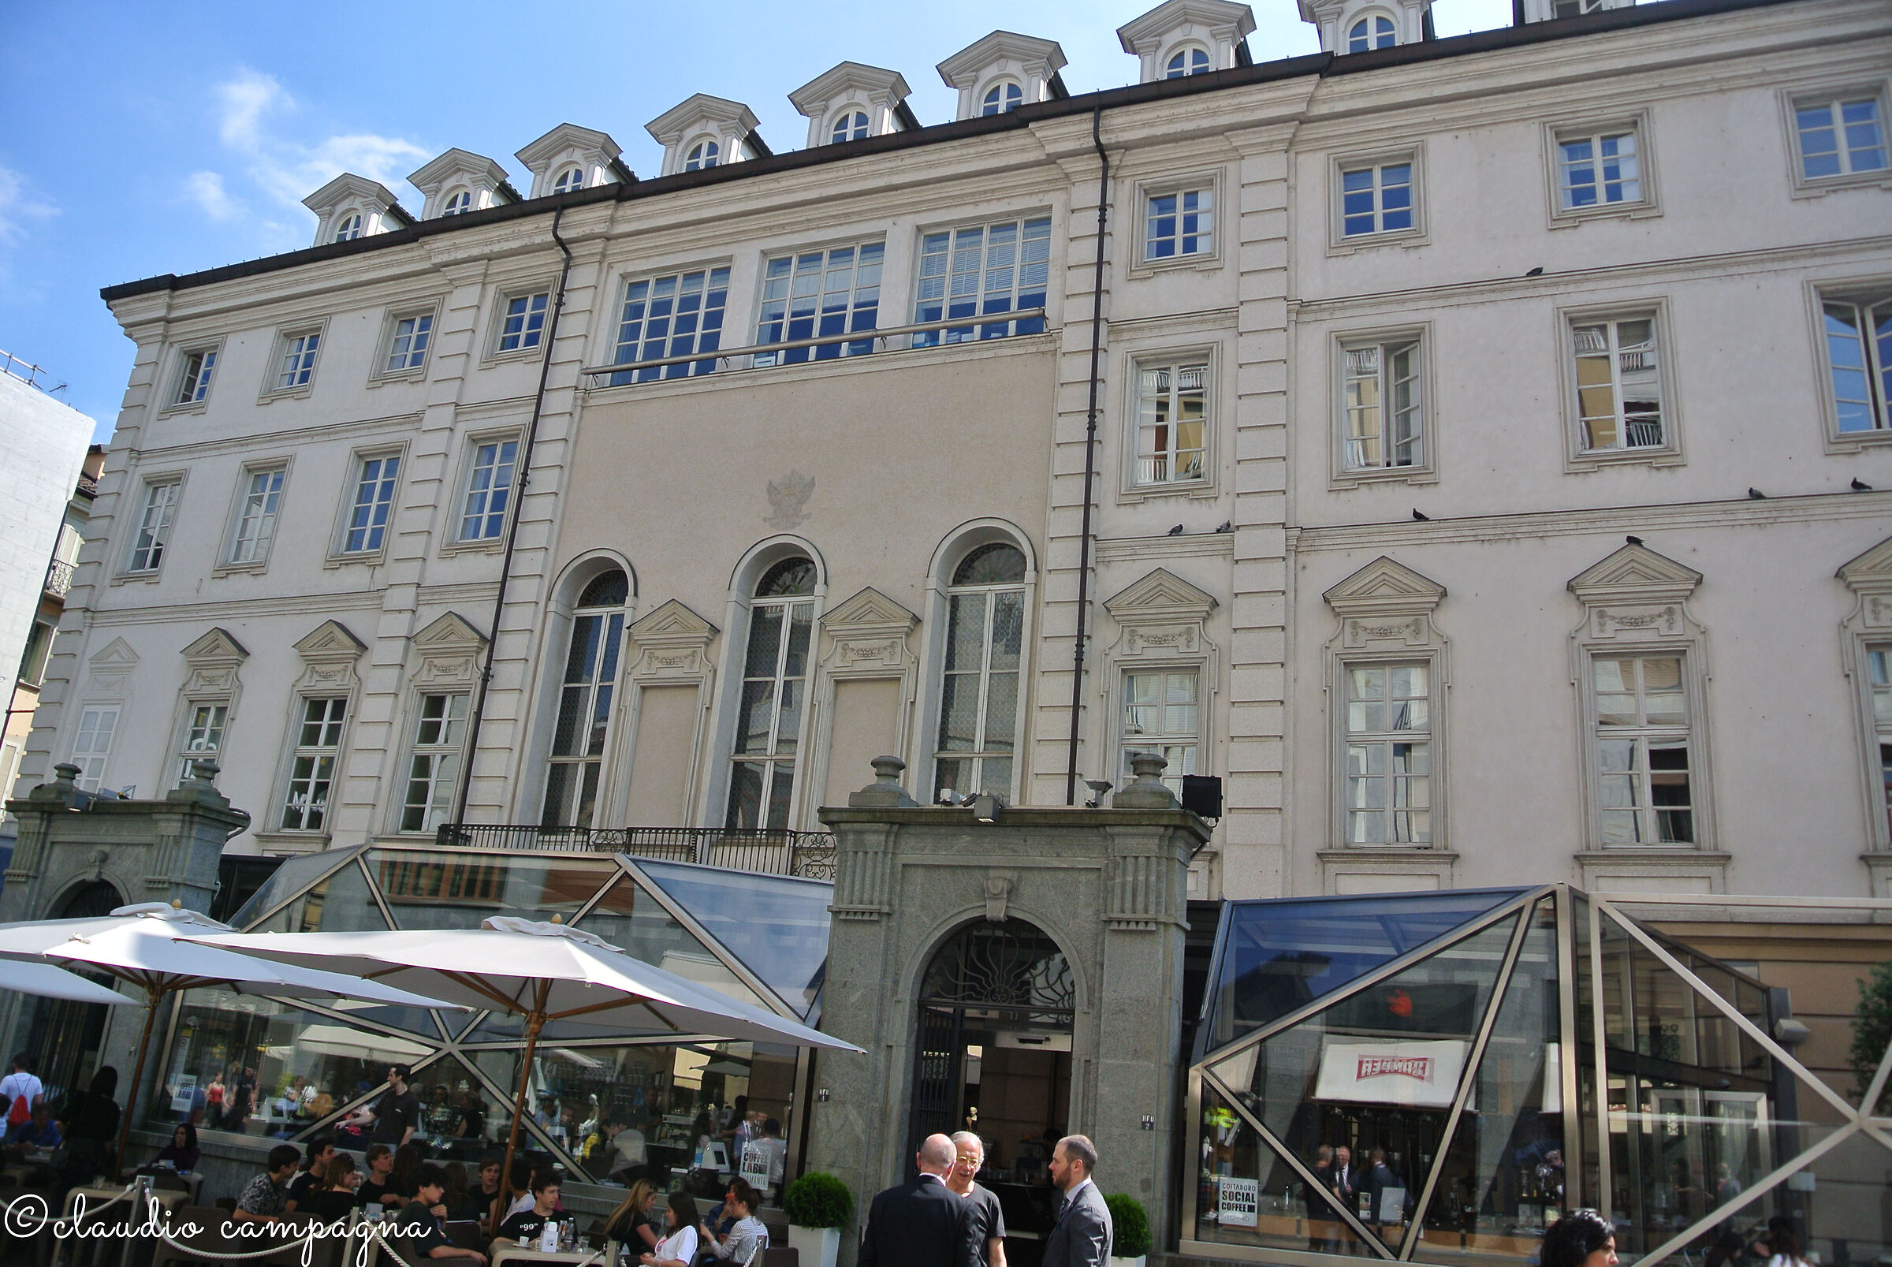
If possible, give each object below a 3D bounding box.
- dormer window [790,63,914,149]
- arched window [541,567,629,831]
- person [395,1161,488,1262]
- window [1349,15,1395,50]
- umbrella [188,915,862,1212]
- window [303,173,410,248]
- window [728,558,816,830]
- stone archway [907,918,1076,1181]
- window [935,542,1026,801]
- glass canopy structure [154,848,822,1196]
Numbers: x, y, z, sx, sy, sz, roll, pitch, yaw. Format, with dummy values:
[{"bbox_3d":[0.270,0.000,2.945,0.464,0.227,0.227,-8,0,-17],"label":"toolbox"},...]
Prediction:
[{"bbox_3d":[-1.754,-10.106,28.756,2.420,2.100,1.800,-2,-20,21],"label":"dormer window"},{"bbox_3d":[-6.564,1.171,26.009,1.450,5.200,0.300,-2,-20,21],"label":"arched window"},{"bbox_3d":[-2.855,3.770,8.242,0.780,1.270,0.520,2,-19,9],"label":"person"},{"bbox_3d":[7.425,-10.327,24.736,0.850,1.200,0.200,-2,-20,21],"label":"window"},{"bbox_3d":[-2.573,3.107,8.527,3.000,2.750,3.000,-4,-20,24],"label":"umbrella"},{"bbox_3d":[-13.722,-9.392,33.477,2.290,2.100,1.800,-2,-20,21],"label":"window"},{"bbox_3d":[-2.993,1.021,24.661,1.450,5.200,0.300,-2,-20,21],"label":"window"},{"bbox_3d":[0.464,4.714,14.040,1.750,3.710,0.550,-2,-20,21],"label":"stone archway"},{"bbox_3d":[0.560,0.871,23.320,1.450,5.200,0.300,-2,-20,21],"label":"window"},{"bbox_3d":[-5.043,4.937,18.111,9.400,4.100,4.000,-4,-20,23],"label":"glass canopy structure"}]

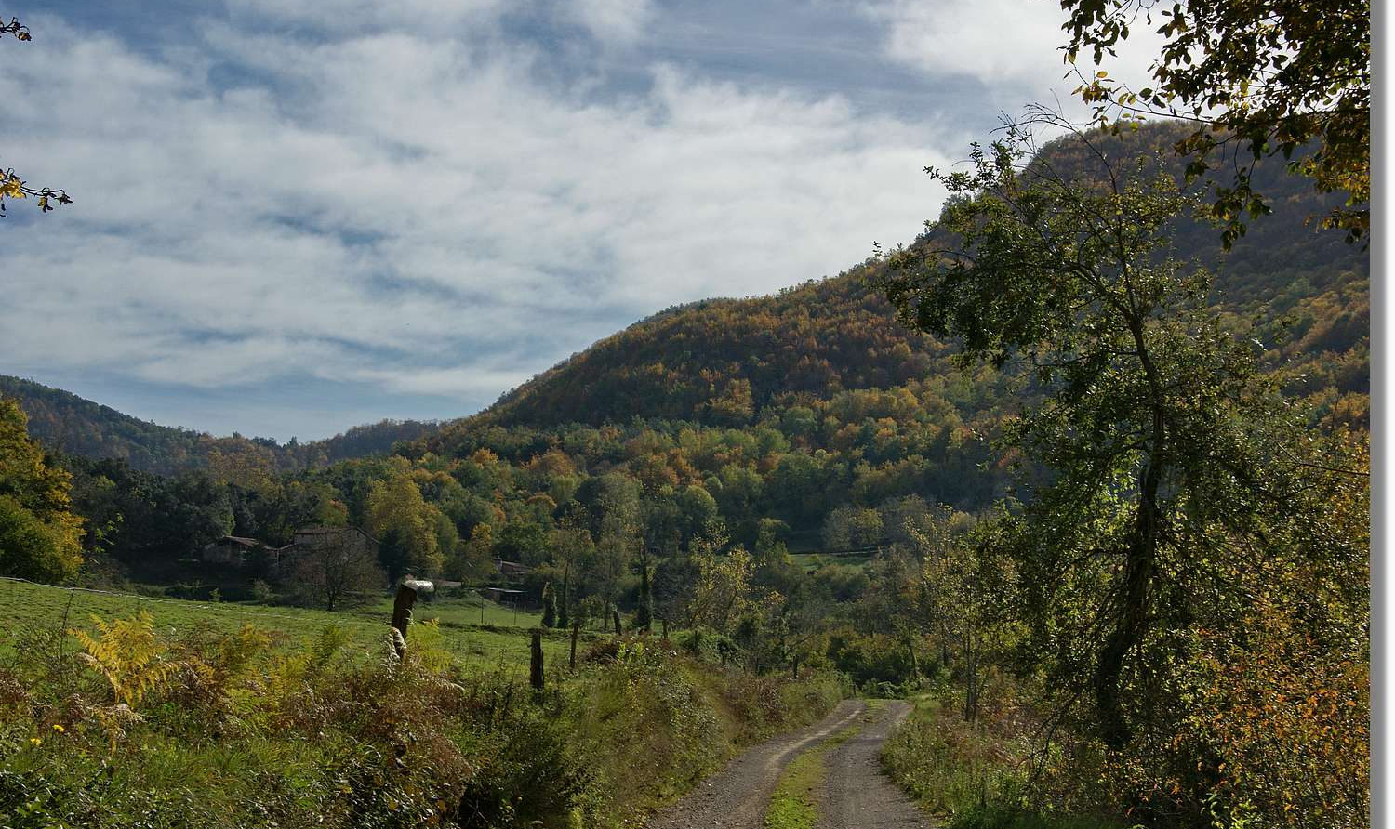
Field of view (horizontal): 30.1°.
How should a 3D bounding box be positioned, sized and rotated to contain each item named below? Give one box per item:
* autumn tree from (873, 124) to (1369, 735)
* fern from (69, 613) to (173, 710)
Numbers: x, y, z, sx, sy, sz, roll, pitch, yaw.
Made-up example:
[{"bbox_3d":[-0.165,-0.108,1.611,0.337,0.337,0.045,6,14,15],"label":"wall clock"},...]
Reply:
[{"bbox_3d":[5.738,0.353,35.000,6.500,8.800,6.000,0,-5,0],"label":"autumn tree"},{"bbox_3d":[-3.100,1.341,14.000,0.580,0.580,0.480,0,-5,0],"label":"fern"}]

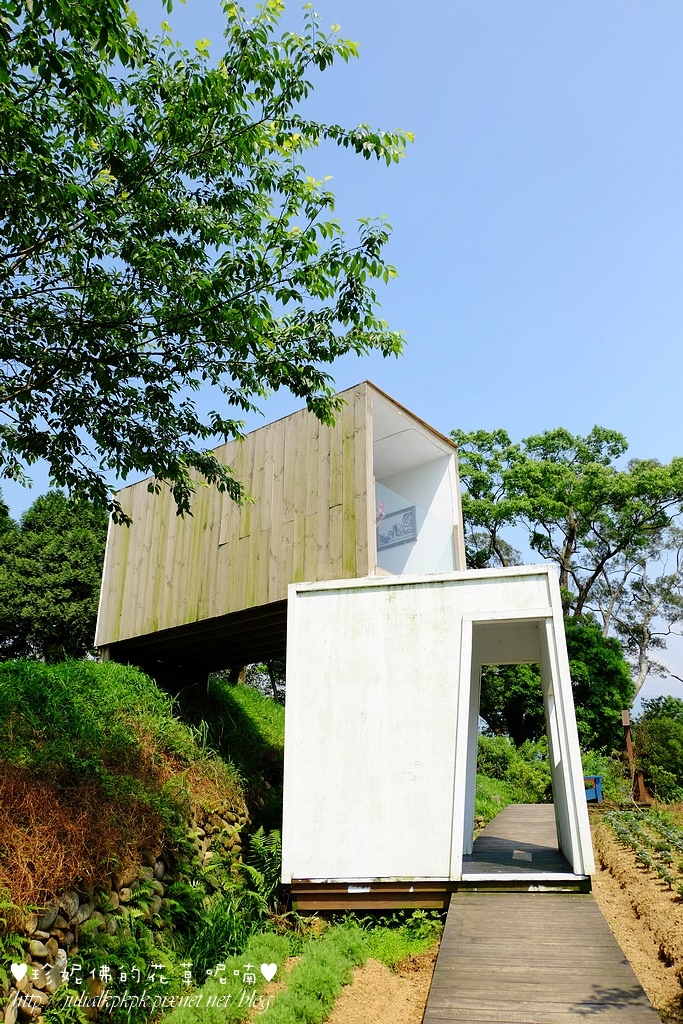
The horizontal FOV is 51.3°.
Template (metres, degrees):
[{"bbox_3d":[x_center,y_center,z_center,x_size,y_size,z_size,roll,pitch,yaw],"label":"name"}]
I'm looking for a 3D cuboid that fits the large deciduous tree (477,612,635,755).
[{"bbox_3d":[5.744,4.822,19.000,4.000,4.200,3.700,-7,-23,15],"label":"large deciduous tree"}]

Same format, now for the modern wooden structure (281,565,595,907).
[{"bbox_3d":[1.060,2.460,7.750,2.713,2.953,2.475,-6,-23,12],"label":"modern wooden structure"}]

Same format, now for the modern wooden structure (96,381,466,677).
[{"bbox_3d":[-0.981,0.510,9.995,4.963,2.395,2.074,-18,-28,36],"label":"modern wooden structure"}]

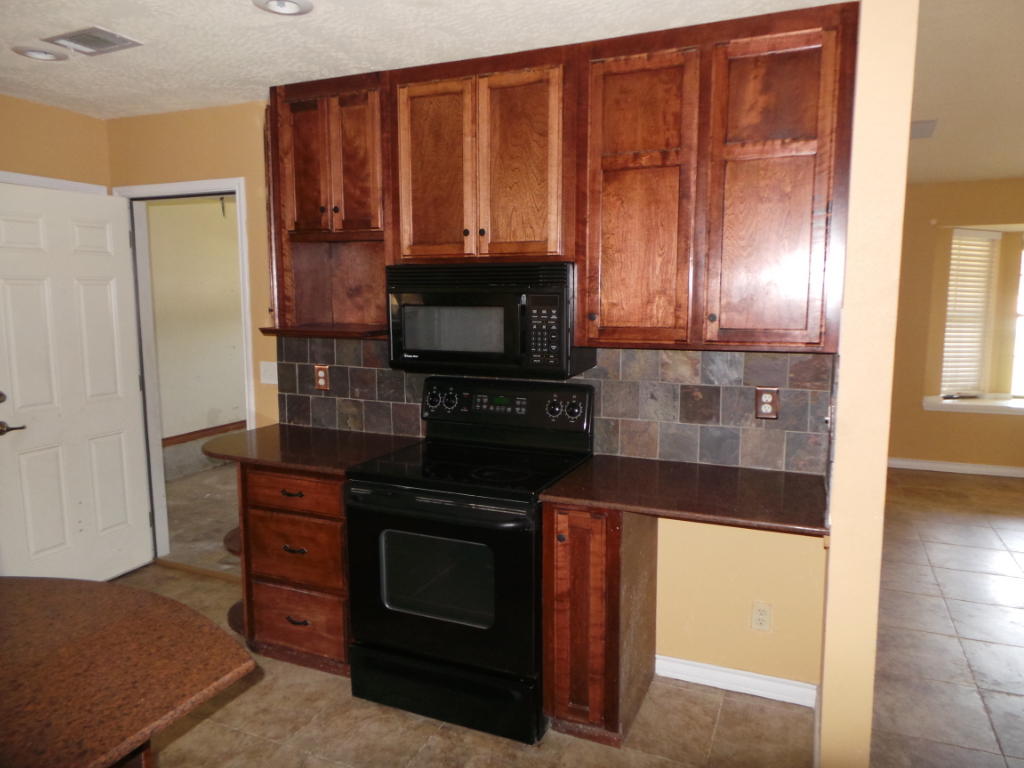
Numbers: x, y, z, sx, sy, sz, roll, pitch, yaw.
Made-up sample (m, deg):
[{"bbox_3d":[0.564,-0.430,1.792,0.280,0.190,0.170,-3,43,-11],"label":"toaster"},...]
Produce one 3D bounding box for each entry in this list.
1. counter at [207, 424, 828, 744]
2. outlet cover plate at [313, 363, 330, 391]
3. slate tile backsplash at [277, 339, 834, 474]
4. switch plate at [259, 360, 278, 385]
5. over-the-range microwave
[{"bbox_3d":[-0.141,0.764,2.767,2.542,0.918,0.605,3,9,23],"label":"counter"},{"bbox_3d":[-0.926,-0.029,3.309,0.074,0.117,0.009,3,9,23],"label":"outlet cover plate"},{"bbox_3d":[-0.016,0.040,2.945,2.525,0.460,0.020,3,9,23],"label":"slate tile backsplash"},{"bbox_3d":[-1.220,-0.055,3.446,0.115,0.115,0.009,3,9,23],"label":"switch plate"},{"bbox_3d":[-0.074,-0.264,2.710,0.752,0.405,0.383,3,9,23],"label":"over-the-range microwave"}]

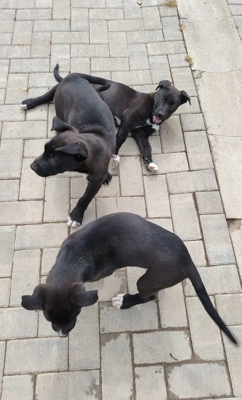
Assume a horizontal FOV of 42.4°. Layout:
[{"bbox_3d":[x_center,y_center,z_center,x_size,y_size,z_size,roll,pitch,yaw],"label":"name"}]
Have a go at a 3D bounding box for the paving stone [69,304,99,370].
[{"bbox_3d":[-0.125,0.463,1.073,0.101,0.060,0.202,-2,64,-2],"label":"paving stone"}]

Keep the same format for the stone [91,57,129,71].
[{"bbox_3d":[-0.057,-0.692,1.642,0.202,0.060,0.101,-2,64,-2],"label":"stone"}]

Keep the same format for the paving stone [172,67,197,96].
[{"bbox_3d":[0.316,-0.586,1.601,0.099,0.060,0.200,-3,64,-3],"label":"paving stone"}]

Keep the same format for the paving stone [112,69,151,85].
[{"bbox_3d":[0.052,-0.596,1.575,0.199,0.060,0.098,-3,64,-3],"label":"paving stone"}]

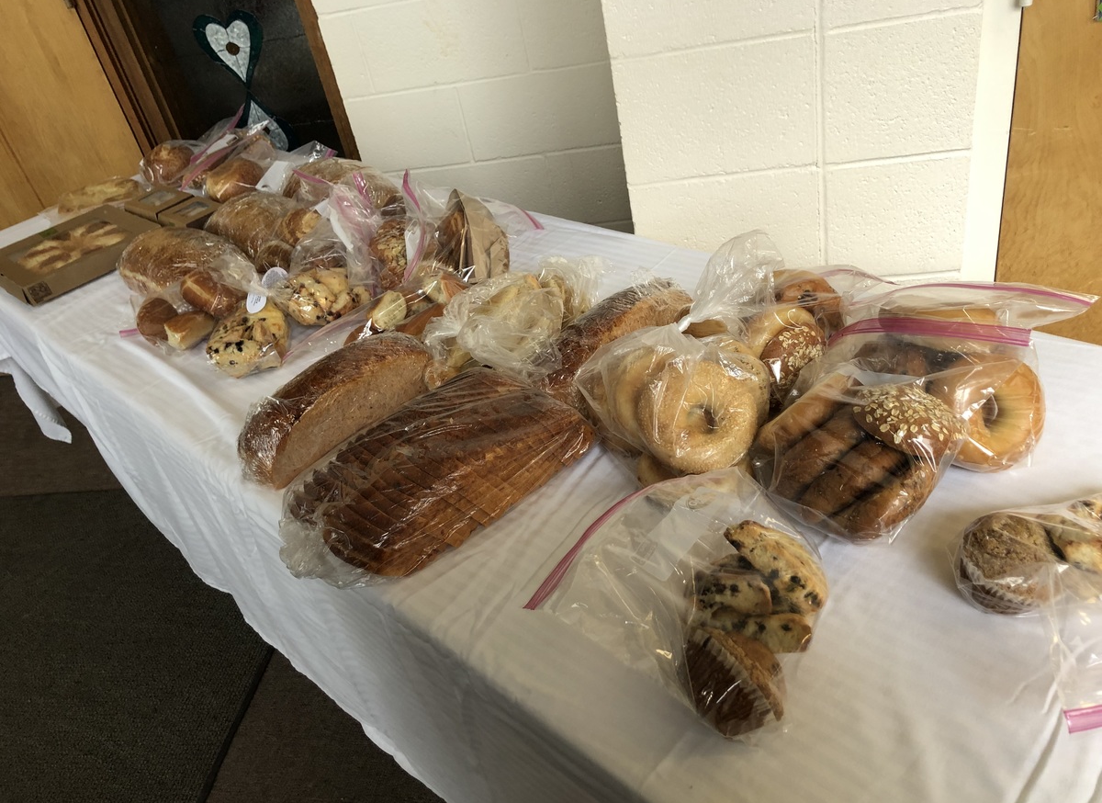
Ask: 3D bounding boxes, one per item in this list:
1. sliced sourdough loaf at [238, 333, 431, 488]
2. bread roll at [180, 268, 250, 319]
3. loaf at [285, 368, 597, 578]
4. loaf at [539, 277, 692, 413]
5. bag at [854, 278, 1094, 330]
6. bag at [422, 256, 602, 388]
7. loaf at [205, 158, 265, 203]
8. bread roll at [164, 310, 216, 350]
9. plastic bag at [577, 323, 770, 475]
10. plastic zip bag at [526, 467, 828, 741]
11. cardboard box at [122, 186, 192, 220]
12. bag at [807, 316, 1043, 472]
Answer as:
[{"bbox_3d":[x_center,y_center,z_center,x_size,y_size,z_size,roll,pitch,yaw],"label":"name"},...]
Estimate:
[{"bbox_3d":[-0.296,-0.015,1.182,0.275,0.100,0.130,-35,40,-29],"label":"sliced sourdough loaf"},{"bbox_3d":[-0.551,-0.178,1.456,0.115,0.062,0.095,14,43,33],"label":"bread roll"},{"bbox_3d":[-0.139,0.059,1.024,0.325,0.100,0.195,-31,38,-24],"label":"loaf"},{"bbox_3d":[0.073,-0.077,1.159,0.280,0.090,0.115,-35,40,-29],"label":"loaf"},{"bbox_3d":[0.473,-0.080,1.030,0.265,0.095,0.190,7,39,26],"label":"bag"},{"bbox_3d":[-0.048,-0.140,1.269,0.200,0.110,0.280,23,48,41],"label":"bag"},{"bbox_3d":[-0.698,-0.482,1.982,0.150,0.095,0.120,-17,35,-7],"label":"loaf"},{"bbox_3d":[-0.591,-0.117,1.457,0.088,0.052,0.058,-9,35,6],"label":"bread roll"},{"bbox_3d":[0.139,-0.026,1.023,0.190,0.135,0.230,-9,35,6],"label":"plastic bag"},{"bbox_3d":[0.135,0.147,0.824,0.245,0.085,0.245,-34,40,-28],"label":"plastic zip bag"},{"bbox_3d":[-0.869,-0.427,2.000,0.158,0.050,0.097,20,46,38],"label":"cardboard box"},{"bbox_3d":[0.412,-0.043,0.978,0.250,0.115,0.190,14,43,33],"label":"bag"}]

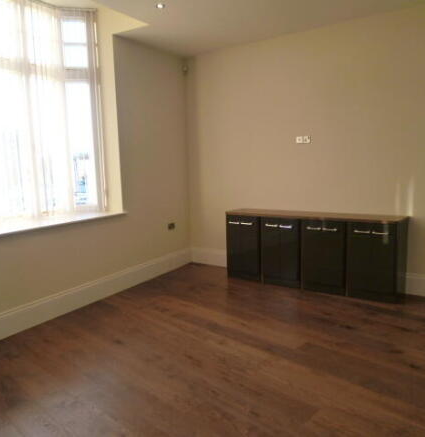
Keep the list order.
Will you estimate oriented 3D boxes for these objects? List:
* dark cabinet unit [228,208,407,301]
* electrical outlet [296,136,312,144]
[{"bbox_3d":[1.080,0.358,4.537,1.924,0.805,0.417,4,11,35],"label":"dark cabinet unit"},{"bbox_3d":[1.034,-0.890,4.597,0.165,0.083,0.014,4,10,34],"label":"electrical outlet"}]

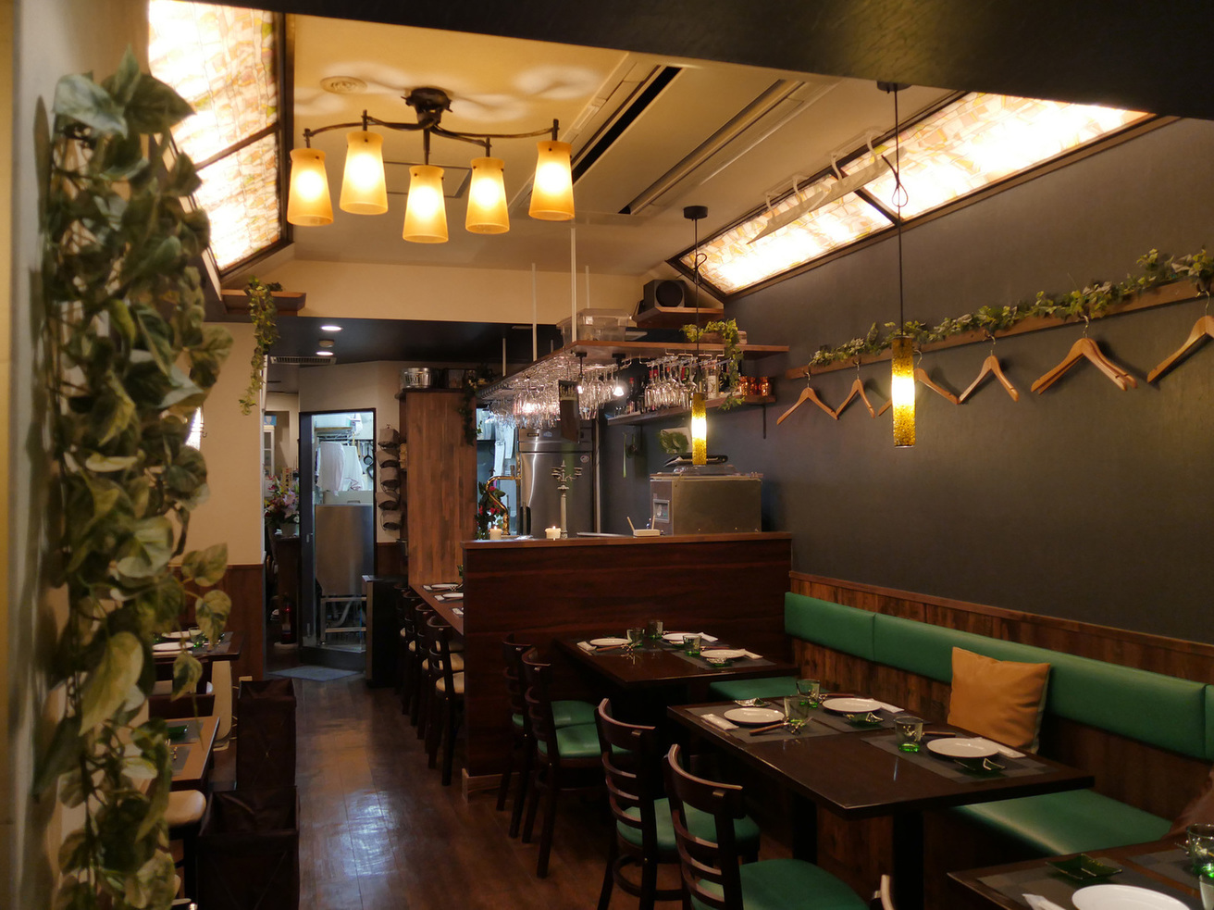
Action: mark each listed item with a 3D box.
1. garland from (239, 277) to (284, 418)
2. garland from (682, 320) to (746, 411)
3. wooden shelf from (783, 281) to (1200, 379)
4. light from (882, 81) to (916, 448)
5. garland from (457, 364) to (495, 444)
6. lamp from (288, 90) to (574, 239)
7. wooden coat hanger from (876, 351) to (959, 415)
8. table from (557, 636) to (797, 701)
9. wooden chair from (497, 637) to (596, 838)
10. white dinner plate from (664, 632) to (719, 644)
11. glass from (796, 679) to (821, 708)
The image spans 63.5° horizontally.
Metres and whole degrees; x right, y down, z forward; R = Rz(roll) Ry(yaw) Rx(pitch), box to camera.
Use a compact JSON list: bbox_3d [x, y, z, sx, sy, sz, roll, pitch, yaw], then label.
[{"bbox_3d":[-1.714,-0.541,4.865,0.211,0.691,0.170,0,-1,-18],"label":"garland"},{"bbox_3d":[0.537,-0.462,4.985,0.308,0.467,0.200,0,-1,-18],"label":"garland"},{"bbox_3d":[1.345,-0.457,3.974,0.027,0.058,2.632,0,-1,-18],"label":"wooden shelf"},{"bbox_3d":[0.896,-0.608,2.994,0.105,1.165,0.105,0,-1,-18],"label":"light"},{"bbox_3d":[-0.925,-0.356,6.943,0.243,0.565,0.200,0,-1,-18],"label":"garland"},{"bbox_3d":[-0.575,-0.932,3.189,0.910,0.470,0.440,-1,-1,0],"label":"lamp"},{"bbox_3d":[1.242,-0.288,3.919,0.050,0.250,0.430,0,-1,-27],"label":"wooden coat hanger"},{"bbox_3d":[0.267,1.219,4.251,0.740,0.727,1.049,0,-1,-18],"label":"table"},{"bbox_3d":[-0.239,1.194,4.322,0.465,0.793,0.420,0,-1,-18],"label":"wooden chair"},{"bbox_3d":[0.355,0.849,4.569,0.187,0.022,0.187,0,-1,-18],"label":"white dinner plate"},{"bbox_3d":[0.662,0.786,3.230,0.079,0.083,0.079,-1,-1,0],"label":"glass"}]

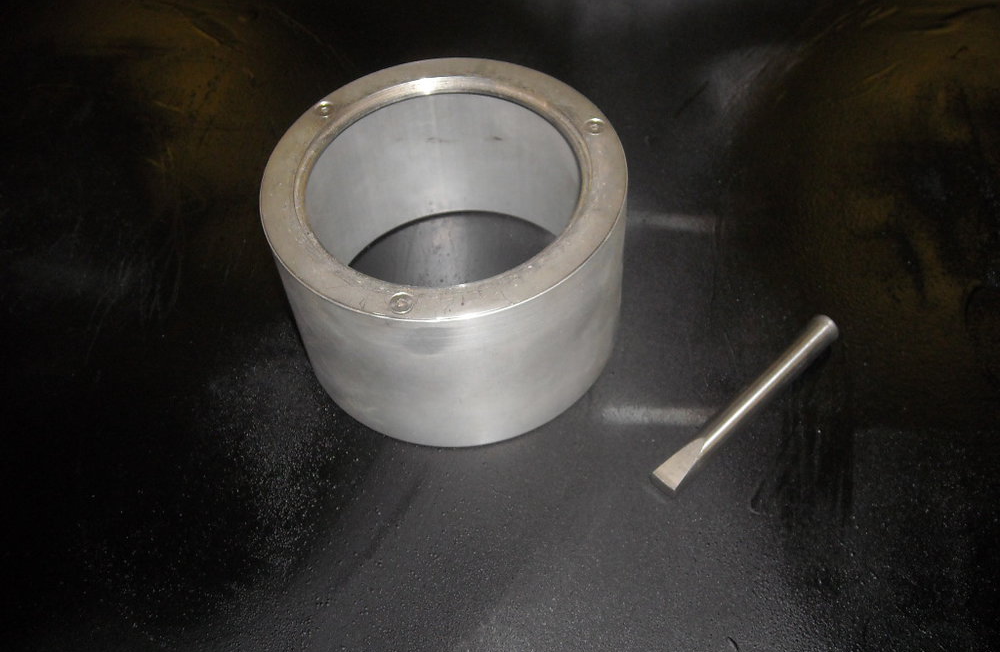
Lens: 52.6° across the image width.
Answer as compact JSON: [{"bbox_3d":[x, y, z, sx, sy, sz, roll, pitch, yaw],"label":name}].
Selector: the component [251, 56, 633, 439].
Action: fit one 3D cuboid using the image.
[{"bbox_3d":[-0.017,-0.028,0.365,0.122,0.074,0.122,-1,53,2],"label":"component"}]

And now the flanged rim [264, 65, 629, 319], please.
[{"bbox_3d":[-0.018,-0.049,0.337,0.122,0.005,0.122,-3,53,0],"label":"flanged rim"}]

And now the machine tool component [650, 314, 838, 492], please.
[{"bbox_3d":[0.089,0.026,0.358,0.093,0.011,0.012,-38,60,-23],"label":"machine tool component"}]

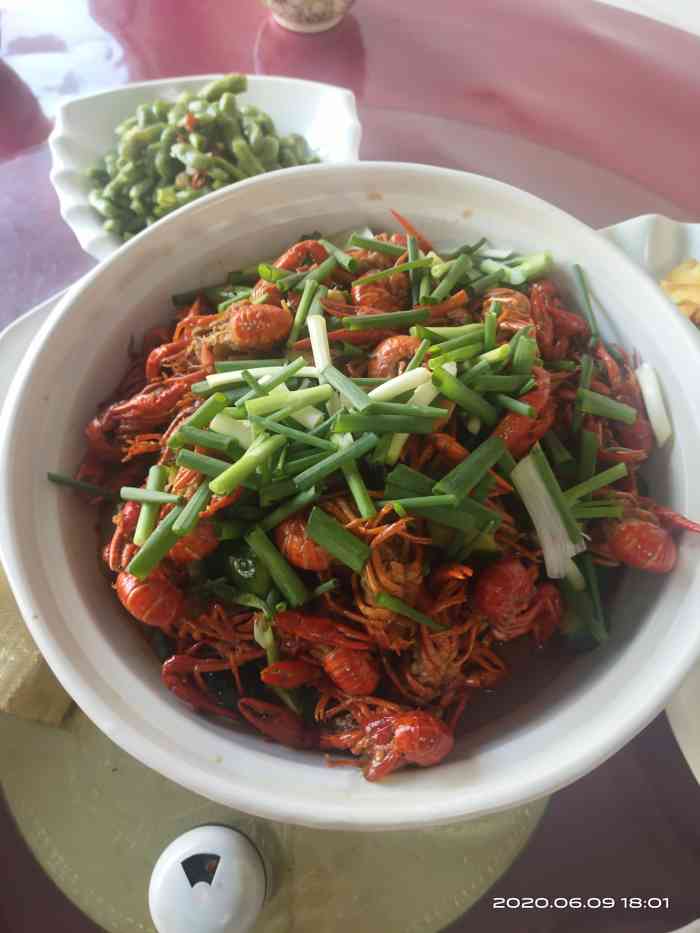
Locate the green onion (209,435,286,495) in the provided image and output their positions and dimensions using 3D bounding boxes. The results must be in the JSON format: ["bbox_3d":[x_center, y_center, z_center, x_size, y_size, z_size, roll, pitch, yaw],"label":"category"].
[{"bbox_3d":[-0.045,-0.001,0.360,0.039,0.007,0.008,-36,65,-6],"label":"green onion"}]

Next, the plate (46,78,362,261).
[{"bbox_3d":[-0.101,-0.194,0.581,0.221,0.050,0.198,-1,61,0],"label":"plate"}]

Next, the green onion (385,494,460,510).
[{"bbox_3d":[0.032,0.017,0.369,0.035,0.004,0.005,-4,64,1],"label":"green onion"}]

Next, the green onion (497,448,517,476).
[{"bbox_3d":[0.074,-0.002,0.382,0.006,0.006,0.019,-23,76,-11],"label":"green onion"}]

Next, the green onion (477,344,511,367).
[{"bbox_3d":[0.070,-0.055,0.393,0.021,0.005,0.005,-26,62,-24],"label":"green onion"}]

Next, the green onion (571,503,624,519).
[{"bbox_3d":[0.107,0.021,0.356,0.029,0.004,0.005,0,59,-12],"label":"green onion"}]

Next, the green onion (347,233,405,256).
[{"bbox_3d":[0.015,-0.124,0.452,0.032,0.006,0.006,20,62,21],"label":"green onion"}]

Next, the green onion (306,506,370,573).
[{"bbox_3d":[-0.005,0.032,0.350,0.031,0.005,0.010,36,67,15],"label":"green onion"}]

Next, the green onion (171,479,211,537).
[{"bbox_3d":[-0.076,0.019,0.392,0.006,0.006,0.028,22,64,12],"label":"green onion"}]

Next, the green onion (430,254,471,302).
[{"bbox_3d":[0.053,-0.099,0.428,0.007,0.006,0.038,28,60,16],"label":"green onion"}]

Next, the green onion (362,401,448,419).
[{"bbox_3d":[0.025,-0.026,0.366,0.038,0.004,0.005,3,60,0],"label":"green onion"}]

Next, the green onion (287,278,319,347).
[{"bbox_3d":[-0.027,-0.084,0.441,0.006,0.006,0.046,12,62,7],"label":"green onion"}]

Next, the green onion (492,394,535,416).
[{"bbox_3d":[0.075,-0.030,0.377,0.024,0.004,0.004,26,63,8],"label":"green onion"}]

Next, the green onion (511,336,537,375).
[{"bbox_3d":[0.085,-0.055,0.397,0.010,0.009,0.027,8,53,7],"label":"green onion"}]

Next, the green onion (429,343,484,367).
[{"bbox_3d":[0.052,-0.054,0.391,0.030,0.004,0.005,-19,61,-20],"label":"green onion"}]

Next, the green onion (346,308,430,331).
[{"bbox_3d":[0.019,-0.074,0.410,0.043,0.005,0.006,-9,64,-5],"label":"green onion"}]

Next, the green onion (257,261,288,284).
[{"bbox_3d":[-0.038,-0.102,0.435,0.023,0.006,0.007,7,64,9],"label":"green onion"}]

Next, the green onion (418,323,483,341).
[{"bbox_3d":[0.049,-0.068,0.401,0.037,0.005,0.006,-4,59,-7],"label":"green onion"}]

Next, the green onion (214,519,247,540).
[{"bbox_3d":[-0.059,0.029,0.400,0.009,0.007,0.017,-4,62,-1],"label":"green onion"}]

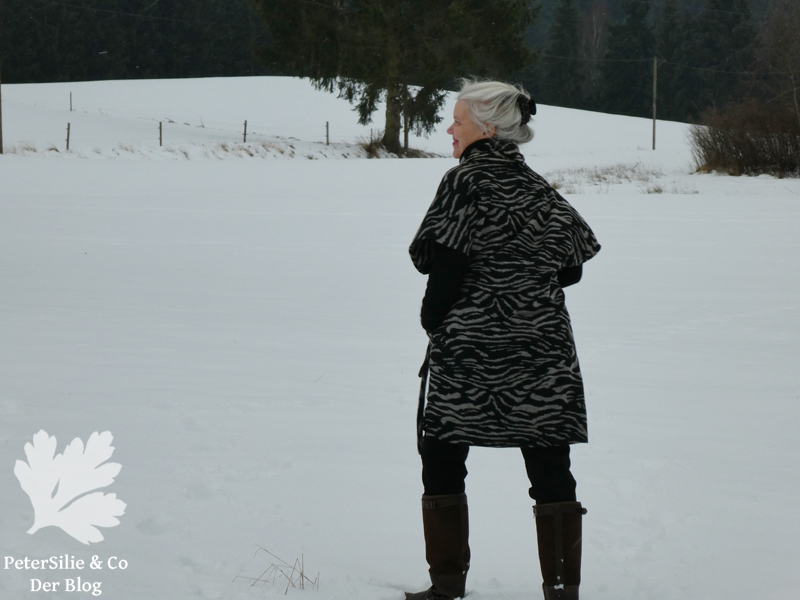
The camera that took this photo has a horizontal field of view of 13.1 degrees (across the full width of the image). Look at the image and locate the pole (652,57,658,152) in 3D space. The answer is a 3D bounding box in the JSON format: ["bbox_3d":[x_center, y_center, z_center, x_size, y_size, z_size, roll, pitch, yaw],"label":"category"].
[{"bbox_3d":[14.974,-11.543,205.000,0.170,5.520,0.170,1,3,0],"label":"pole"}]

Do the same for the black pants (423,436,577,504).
[{"bbox_3d":[0.314,0.443,11.000,0.480,0.880,0.320,-1,3,-13],"label":"black pants"}]

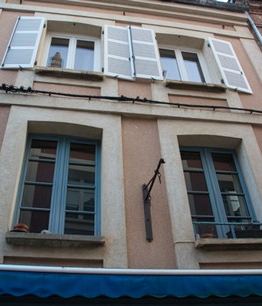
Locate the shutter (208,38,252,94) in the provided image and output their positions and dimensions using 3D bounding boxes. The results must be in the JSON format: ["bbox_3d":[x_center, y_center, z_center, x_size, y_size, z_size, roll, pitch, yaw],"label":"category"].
[{"bbox_3d":[1.928,-1.758,6.793,0.493,1.655,0.050,0,-39,-4],"label":"shutter"}]

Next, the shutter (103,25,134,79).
[{"bbox_3d":[-0.235,-1.915,6.489,0.512,1.609,0.045,3,-39,-9],"label":"shutter"}]

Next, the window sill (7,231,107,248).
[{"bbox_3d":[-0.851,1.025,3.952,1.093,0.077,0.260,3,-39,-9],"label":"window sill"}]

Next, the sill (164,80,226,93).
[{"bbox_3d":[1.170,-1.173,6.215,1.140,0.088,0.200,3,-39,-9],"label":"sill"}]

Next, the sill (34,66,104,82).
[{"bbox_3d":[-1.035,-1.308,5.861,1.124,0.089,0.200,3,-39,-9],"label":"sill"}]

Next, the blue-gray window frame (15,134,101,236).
[{"bbox_3d":[-0.959,0.450,4.815,1.109,1.763,0.090,3,-39,-9],"label":"blue-gray window frame"}]

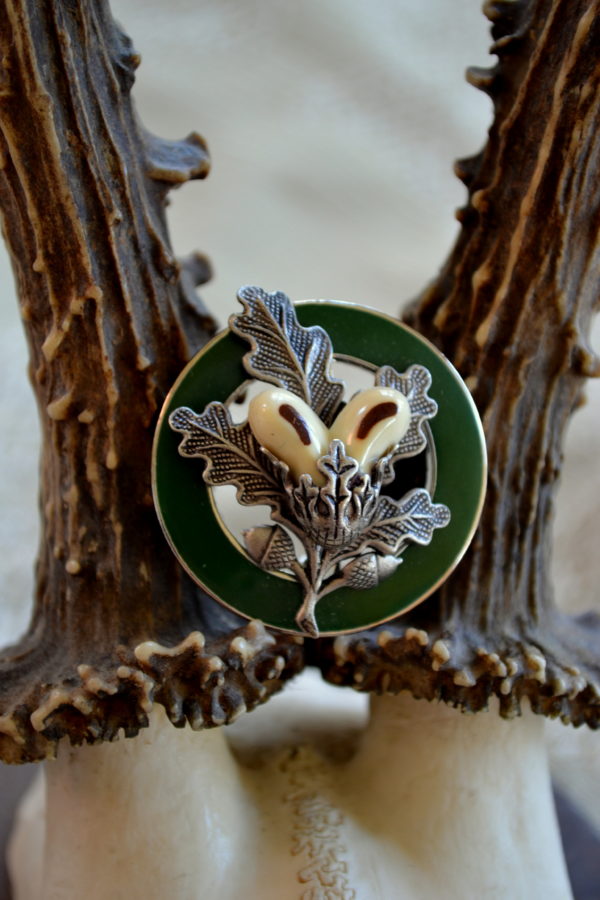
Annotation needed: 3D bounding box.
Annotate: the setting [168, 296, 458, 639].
[{"bbox_3d":[0.001,0.001,0.211,0.033,0.041,0.009,0,0,0],"label":"setting"}]

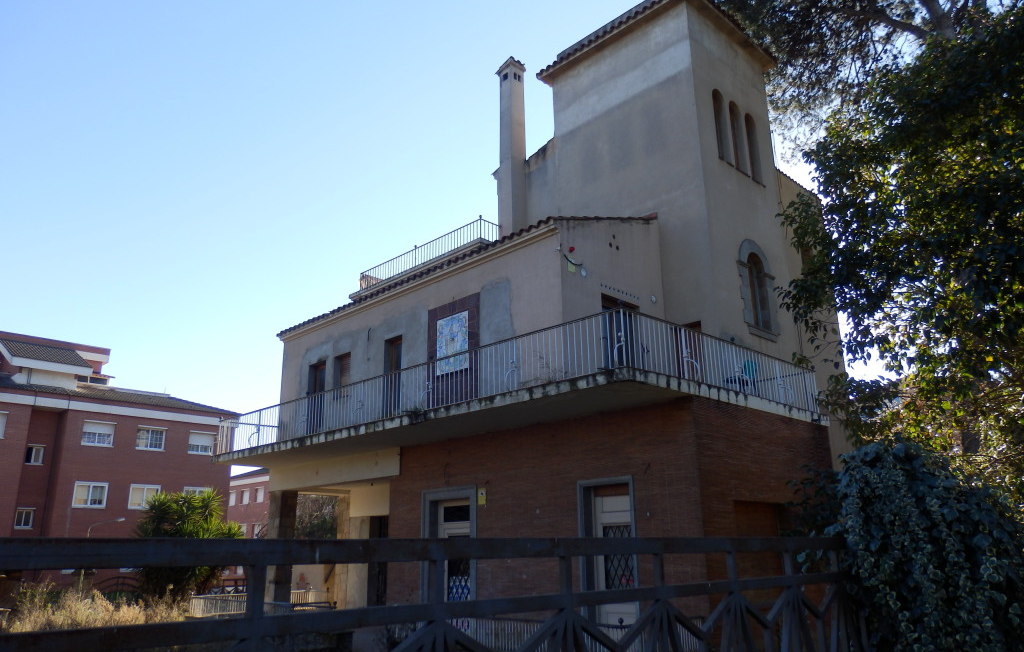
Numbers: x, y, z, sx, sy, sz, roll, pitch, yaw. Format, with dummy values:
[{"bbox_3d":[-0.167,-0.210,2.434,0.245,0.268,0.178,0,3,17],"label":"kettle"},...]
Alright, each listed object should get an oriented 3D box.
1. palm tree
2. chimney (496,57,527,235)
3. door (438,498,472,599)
[{"bbox_3d":[-10.936,7.556,25.000,3.500,3.900,3.400,6,-18,-22],"label":"palm tree"},{"bbox_3d":[0.017,-4.508,19.445,0.586,5.552,0.577,15,-22,-42],"label":"chimney"},{"bbox_3d":[-1.004,4.487,14.129,0.100,2.269,1.255,15,-22,-42],"label":"door"}]

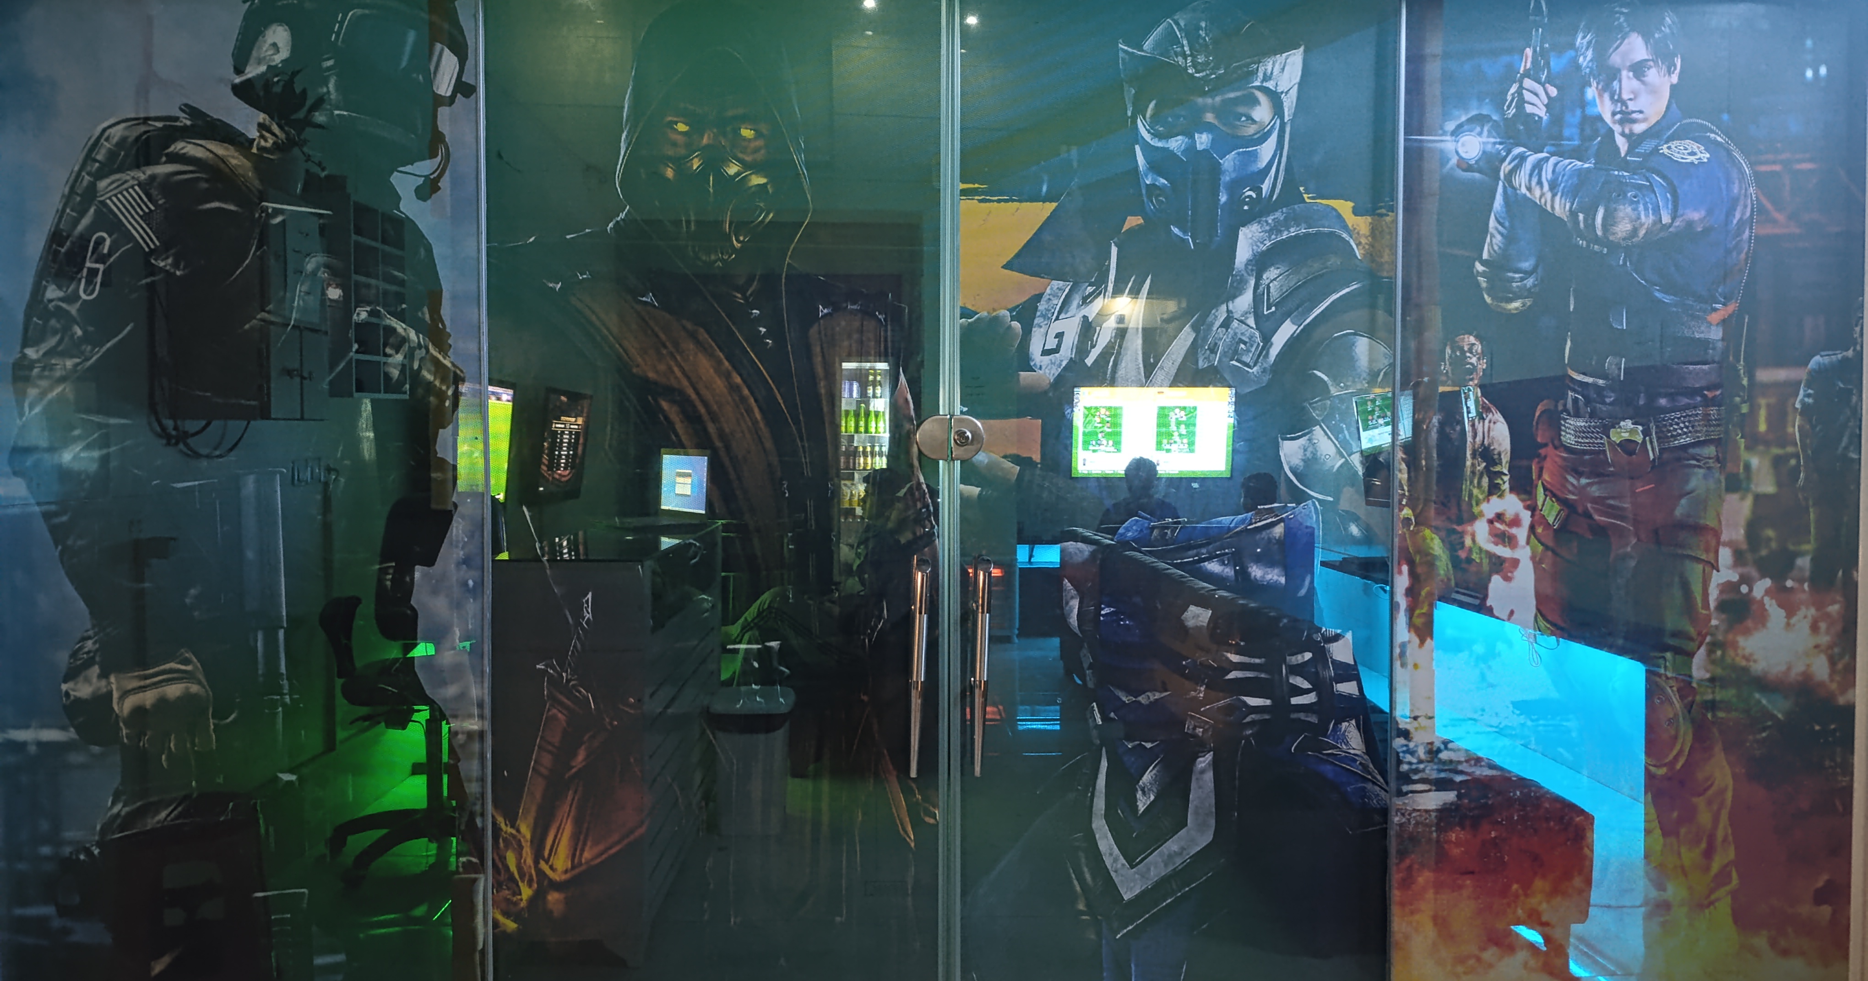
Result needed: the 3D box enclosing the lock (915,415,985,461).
[{"bbox_3d":[0.036,-0.112,2.660,0.147,0.097,0.045,0,2,-3],"label":"lock"}]

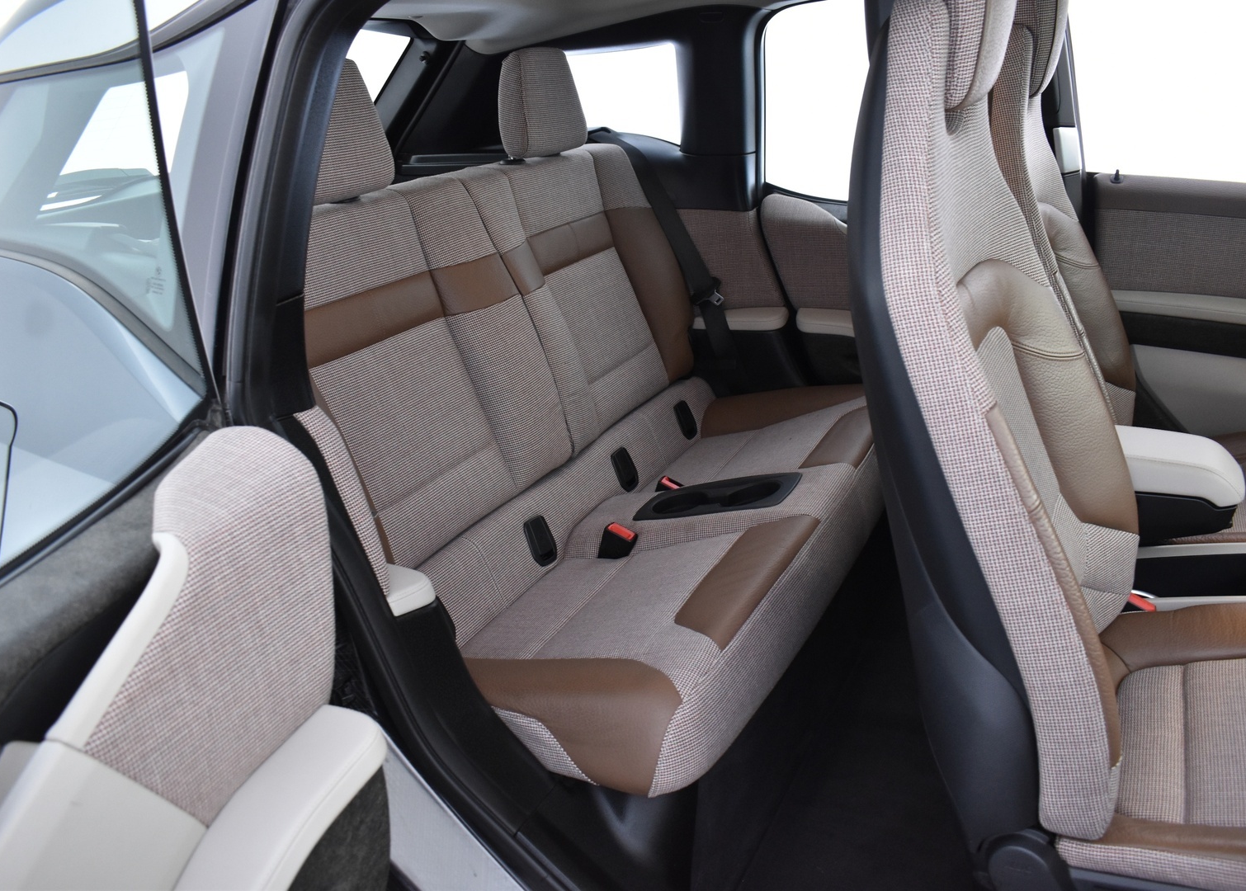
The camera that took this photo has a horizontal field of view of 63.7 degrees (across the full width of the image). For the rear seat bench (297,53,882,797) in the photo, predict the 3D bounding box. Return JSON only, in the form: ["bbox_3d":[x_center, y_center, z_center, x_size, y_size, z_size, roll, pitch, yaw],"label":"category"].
[{"bbox_3d":[-0.014,-0.197,1.632,0.795,0.837,1.166,11,25,25],"label":"rear seat bench"}]

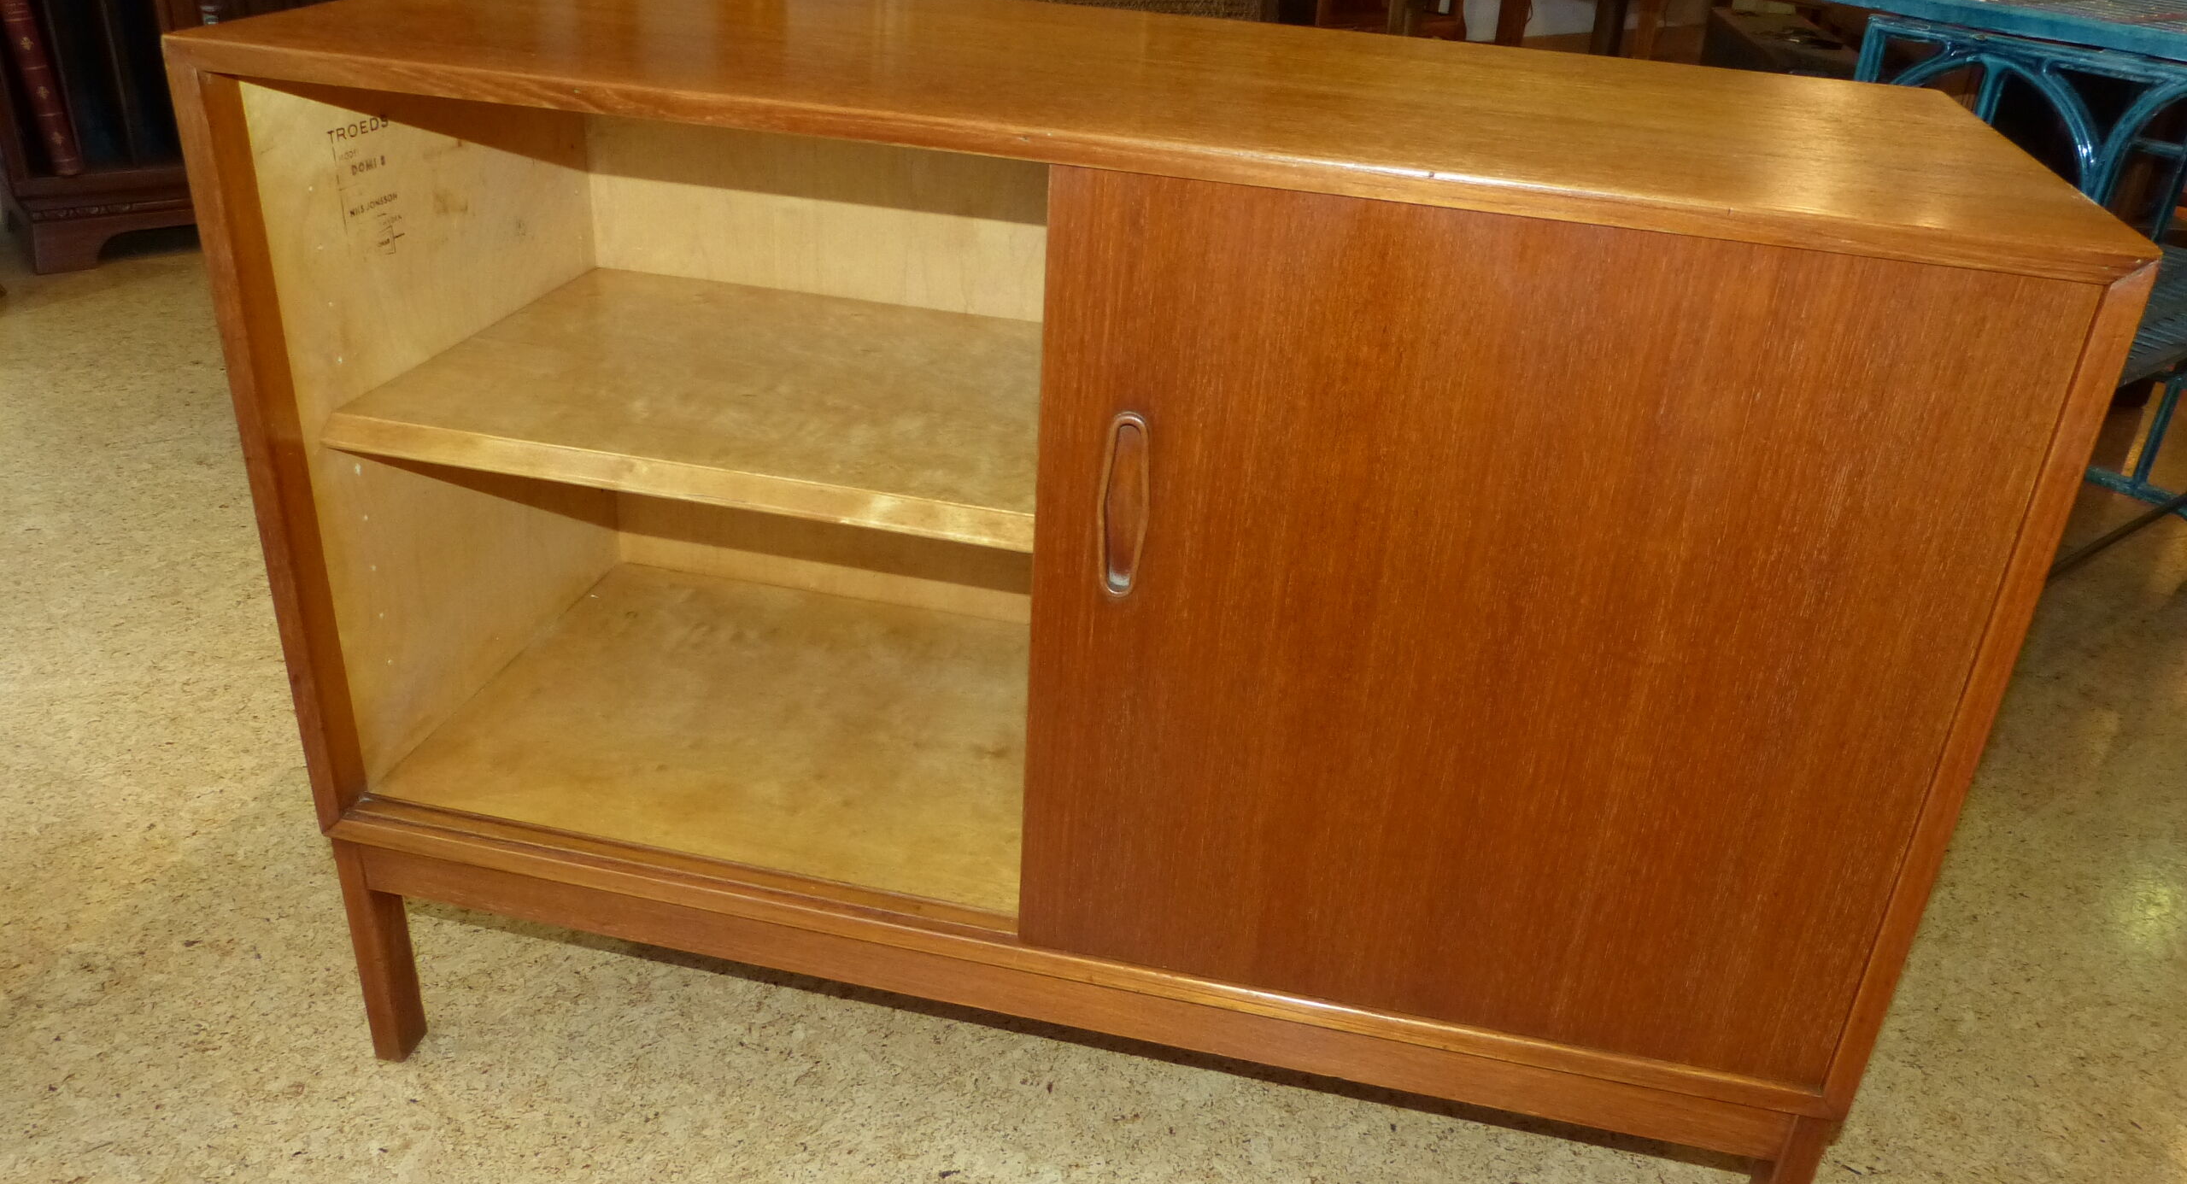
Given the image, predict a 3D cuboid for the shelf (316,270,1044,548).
[{"bbox_3d":[-0.242,-0.160,1.230,0.520,0.021,0.398,9,28,9],"label":"shelf"}]

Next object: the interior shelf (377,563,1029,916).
[{"bbox_3d":[-0.262,0.112,1.358,0.520,0.022,0.421,9,28,9],"label":"interior shelf"}]

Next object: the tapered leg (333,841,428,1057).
[{"bbox_3d":[-0.566,0.279,1.261,0.024,0.218,0.037,9,28,9],"label":"tapered leg"}]

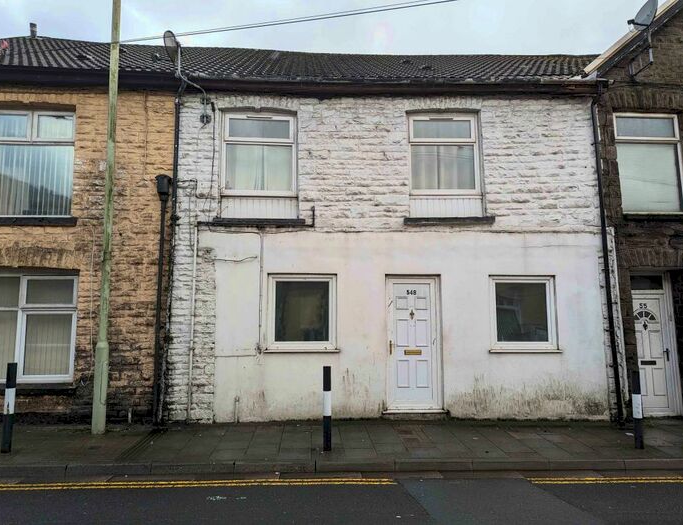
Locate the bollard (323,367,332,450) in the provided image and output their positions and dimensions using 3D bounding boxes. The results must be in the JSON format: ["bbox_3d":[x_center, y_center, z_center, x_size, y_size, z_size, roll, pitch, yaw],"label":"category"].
[{"bbox_3d":[-0.173,1.806,5.983,0.100,1.010,0.100,0,-7,-3],"label":"bollard"}]

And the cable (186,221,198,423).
[{"bbox_3d":[-2.265,0.869,7.370,0.050,3.015,0.050,0,-7,-2],"label":"cable"}]

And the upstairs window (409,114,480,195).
[{"bbox_3d":[1.798,-1.887,8.478,1.247,1.497,0.100,0,-8,-1],"label":"upstairs window"}]

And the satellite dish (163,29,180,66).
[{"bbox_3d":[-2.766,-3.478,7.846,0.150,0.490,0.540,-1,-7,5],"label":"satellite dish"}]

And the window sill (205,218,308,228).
[{"bbox_3d":[-1.388,-0.643,8.100,1.629,0.152,0.170,0,-8,-1],"label":"window sill"}]

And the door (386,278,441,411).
[{"bbox_3d":[1.194,1.324,7.994,0.928,2.186,0.100,0,-8,-1],"label":"door"}]

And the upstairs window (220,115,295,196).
[{"bbox_3d":[-1.432,-1.872,8.447,1.299,1.510,0.100,0,-8,-1],"label":"upstairs window"}]

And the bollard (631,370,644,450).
[{"bbox_3d":[3.806,1.889,6.214,0.100,0.959,0.100,0,-7,-3],"label":"bollard"}]

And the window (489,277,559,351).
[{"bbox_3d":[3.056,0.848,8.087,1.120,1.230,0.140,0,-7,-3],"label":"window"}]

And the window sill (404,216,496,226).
[{"bbox_3d":[1.807,-0.662,8.130,1.508,0.153,0.170,0,-8,-1],"label":"window sill"}]

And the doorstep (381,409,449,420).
[{"bbox_3d":[1.187,2.431,7.746,1.060,0.170,0.220,0,-7,-3],"label":"doorstep"}]

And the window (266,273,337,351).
[{"bbox_3d":[-0.654,0.830,8.007,1.142,1.243,0.100,0,-8,-1],"label":"window"}]

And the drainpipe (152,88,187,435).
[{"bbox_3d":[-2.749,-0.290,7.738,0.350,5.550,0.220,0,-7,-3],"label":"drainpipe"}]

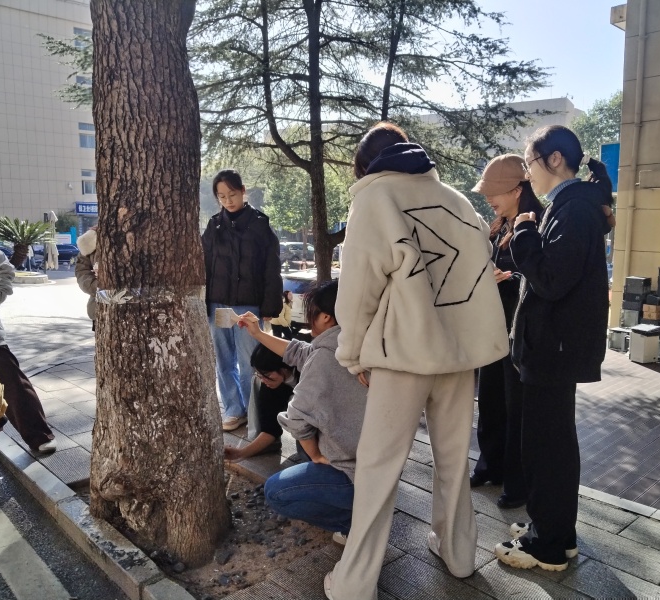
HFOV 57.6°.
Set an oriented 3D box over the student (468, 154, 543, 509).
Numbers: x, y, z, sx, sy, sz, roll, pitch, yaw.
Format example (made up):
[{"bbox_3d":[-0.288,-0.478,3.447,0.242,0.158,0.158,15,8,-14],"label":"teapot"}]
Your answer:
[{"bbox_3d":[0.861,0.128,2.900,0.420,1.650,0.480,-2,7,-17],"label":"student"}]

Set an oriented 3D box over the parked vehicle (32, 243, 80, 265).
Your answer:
[{"bbox_3d":[-18.593,-3.070,41.000,4.600,1.500,1.800,-7,10,-43],"label":"parked vehicle"}]

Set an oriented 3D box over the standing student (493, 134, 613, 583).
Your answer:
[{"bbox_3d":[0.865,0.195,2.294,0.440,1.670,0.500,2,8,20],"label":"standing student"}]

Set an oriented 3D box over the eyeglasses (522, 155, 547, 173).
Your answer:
[{"bbox_3d":[0.770,-0.510,2.230,0.140,0.045,0.140,-21,2,14],"label":"eyeglasses"}]

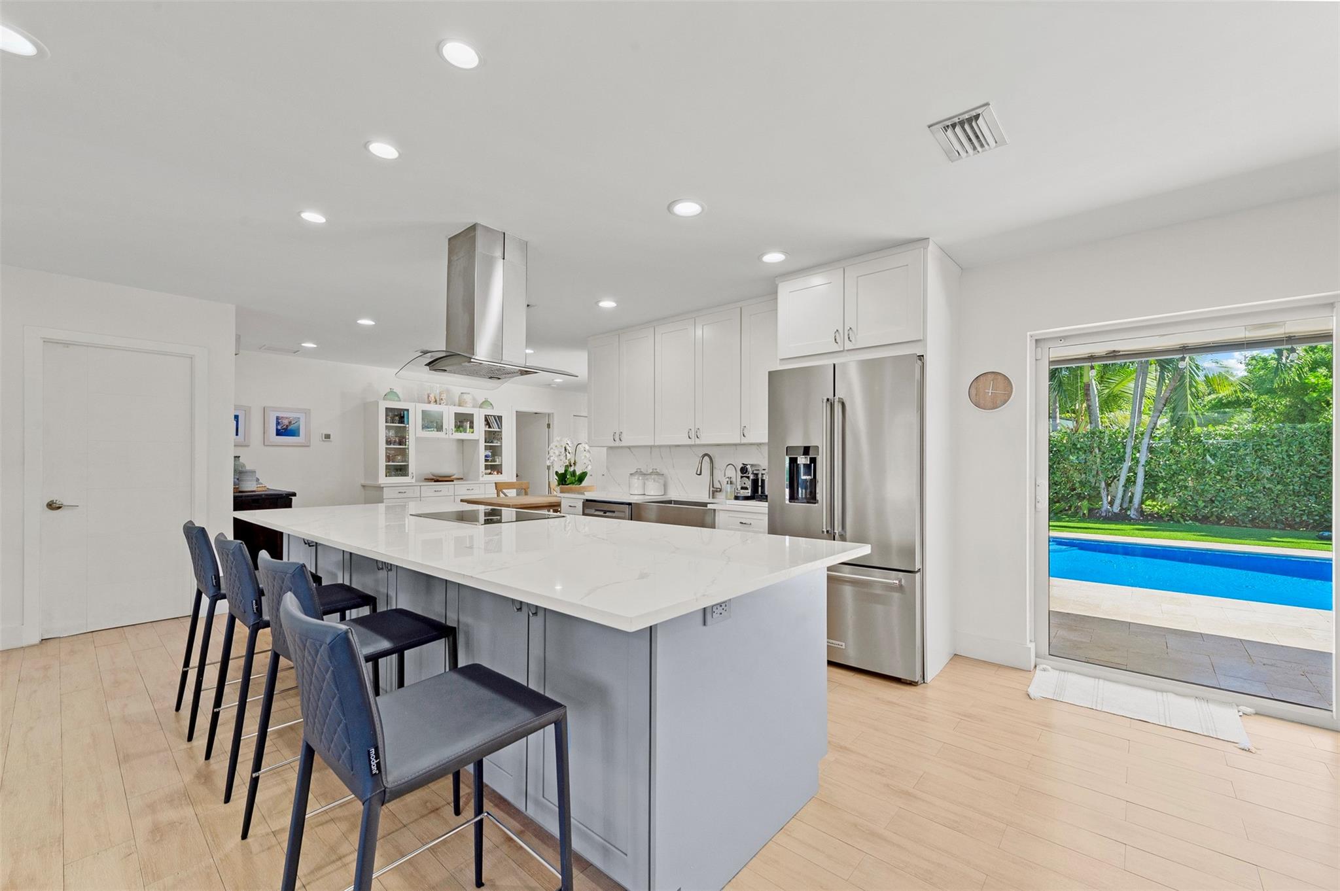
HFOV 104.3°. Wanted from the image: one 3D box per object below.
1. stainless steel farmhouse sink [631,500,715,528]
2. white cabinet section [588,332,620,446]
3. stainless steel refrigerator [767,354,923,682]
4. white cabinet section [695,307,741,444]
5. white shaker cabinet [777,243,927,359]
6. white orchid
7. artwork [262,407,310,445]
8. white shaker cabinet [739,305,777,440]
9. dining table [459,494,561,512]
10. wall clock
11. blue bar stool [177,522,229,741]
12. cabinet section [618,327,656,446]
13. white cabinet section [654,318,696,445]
[{"bbox_3d":[0.154,0.587,4.207,0.847,0.250,0.510,-1,-2,40],"label":"stainless steel farmhouse sink"},{"bbox_3d":[-0.650,-0.526,5.075,0.464,1.076,0.030,-1,-2,41],"label":"white cabinet section"},{"bbox_3d":[1.183,0.410,3.291,0.899,1.778,0.732,-1,-2,41],"label":"stainless steel refrigerator"},{"bbox_3d":[0.378,-0.536,4.167,0.455,1.054,0.030,-1,-2,41],"label":"white cabinet section"},{"bbox_3d":[1.265,-0.845,3.400,0.936,0.560,0.610,-1,-2,41],"label":"white shaker cabinet"},{"bbox_3d":[-0.976,0.162,5.030,0.360,0.490,0.330,-1,-2,41],"label":"white orchid"},{"bbox_3d":[-4.686,-0.223,6.390,0.030,0.470,0.468,-1,-2,40],"label":"artwork"},{"bbox_3d":[0.819,-0.548,4.001,0.440,1.059,0.320,-1,-2,40],"label":"white shaker cabinet"},{"bbox_3d":[-1.300,0.992,6.181,0.960,0.750,1.920,-1,-2,41],"label":"dining table"},{"bbox_3d":[1.972,-0.336,3.208,0.237,0.237,0.040,-1,-2,40],"label":"wall clock"},{"bbox_3d":[-2.102,0.841,2.620,0.435,0.942,0.525,-1,-2,40],"label":"blue bar stool"},{"bbox_3d":[-0.303,-0.529,4.769,0.462,1.068,0.030,-1,-2,41],"label":"cabinet section"},{"bbox_3d":[0.042,-0.533,4.463,0.433,1.049,0.025,-1,-2,40],"label":"white cabinet section"}]

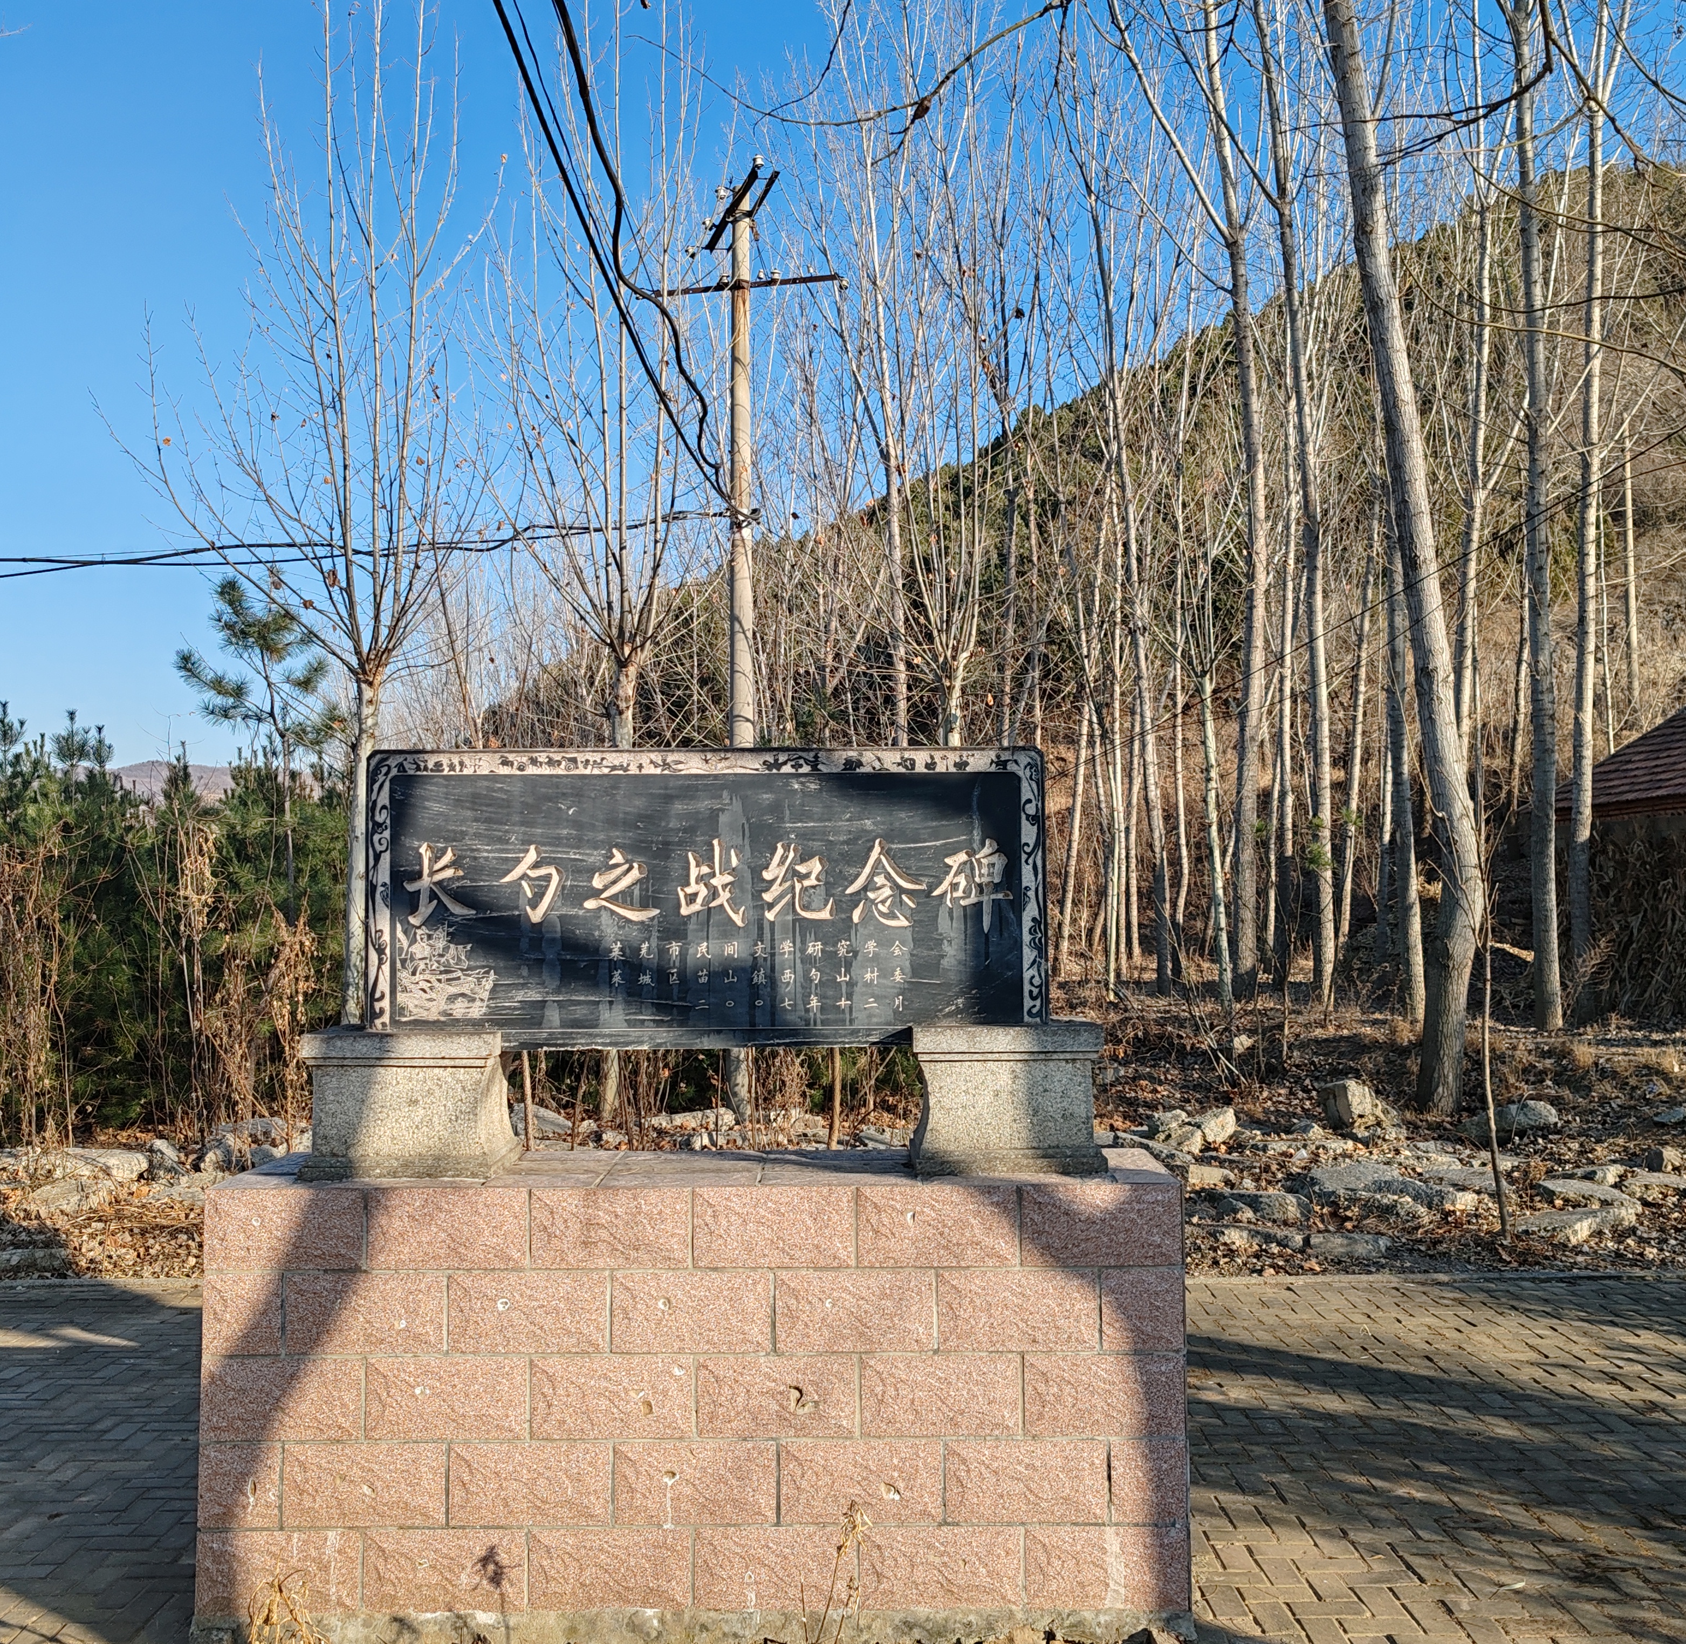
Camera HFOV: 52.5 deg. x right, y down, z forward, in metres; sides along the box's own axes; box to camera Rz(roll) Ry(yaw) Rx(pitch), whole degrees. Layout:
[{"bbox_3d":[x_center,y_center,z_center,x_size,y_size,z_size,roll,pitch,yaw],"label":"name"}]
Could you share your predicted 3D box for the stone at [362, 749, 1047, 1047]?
[{"bbox_3d":[-0.363,0.205,4.583,1.803,0.792,0.120,0,-4,1],"label":"stone"}]

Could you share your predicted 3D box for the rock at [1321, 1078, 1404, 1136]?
[{"bbox_3d":[3.938,2.160,13.018,0.607,0.412,0.450,0,-4,1],"label":"rock"}]

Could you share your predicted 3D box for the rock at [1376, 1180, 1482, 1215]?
[{"bbox_3d":[3.511,2.219,10.205,0.583,0.166,0.420,0,-4,1],"label":"rock"}]

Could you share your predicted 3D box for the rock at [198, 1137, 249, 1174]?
[{"bbox_3d":[-4.451,2.377,12.259,0.350,0.246,0.320,0,-4,1],"label":"rock"}]

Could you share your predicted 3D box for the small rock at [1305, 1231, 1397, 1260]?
[{"bbox_3d":[2.640,2.210,8.899,0.467,0.082,0.280,-1,-3,16],"label":"small rock"}]

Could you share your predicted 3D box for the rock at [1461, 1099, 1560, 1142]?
[{"bbox_3d":[4.943,2.203,12.671,0.699,0.296,0.480,0,-4,1],"label":"rock"}]

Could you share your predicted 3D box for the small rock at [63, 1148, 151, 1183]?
[{"bbox_3d":[-5.010,2.346,11.639,0.551,0.177,0.400,1,-3,-23],"label":"small rock"}]

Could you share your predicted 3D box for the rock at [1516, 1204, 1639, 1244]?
[{"bbox_3d":[4.040,2.193,9.412,0.645,0.176,0.480,0,-4,1],"label":"rock"}]

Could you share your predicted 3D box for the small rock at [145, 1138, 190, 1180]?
[{"bbox_3d":[-4.729,2.348,11.953,0.284,0.278,0.280,0,-4,1],"label":"small rock"}]

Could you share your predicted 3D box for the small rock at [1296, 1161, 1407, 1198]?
[{"bbox_3d":[3.196,2.226,10.742,0.664,0.188,0.550,0,-4,1],"label":"small rock"}]

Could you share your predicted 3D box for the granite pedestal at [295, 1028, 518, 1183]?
[{"bbox_3d":[-1.125,0.729,4.478,0.490,0.371,0.390,0,-3,0],"label":"granite pedestal"}]

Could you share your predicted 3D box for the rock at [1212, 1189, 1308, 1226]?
[{"bbox_3d":[2.351,2.193,9.691,0.550,0.149,0.380,-1,-3,13],"label":"rock"}]

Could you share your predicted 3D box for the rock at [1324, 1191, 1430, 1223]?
[{"bbox_3d":[3.040,2.205,9.756,0.581,0.113,0.420,-1,-3,17],"label":"rock"}]

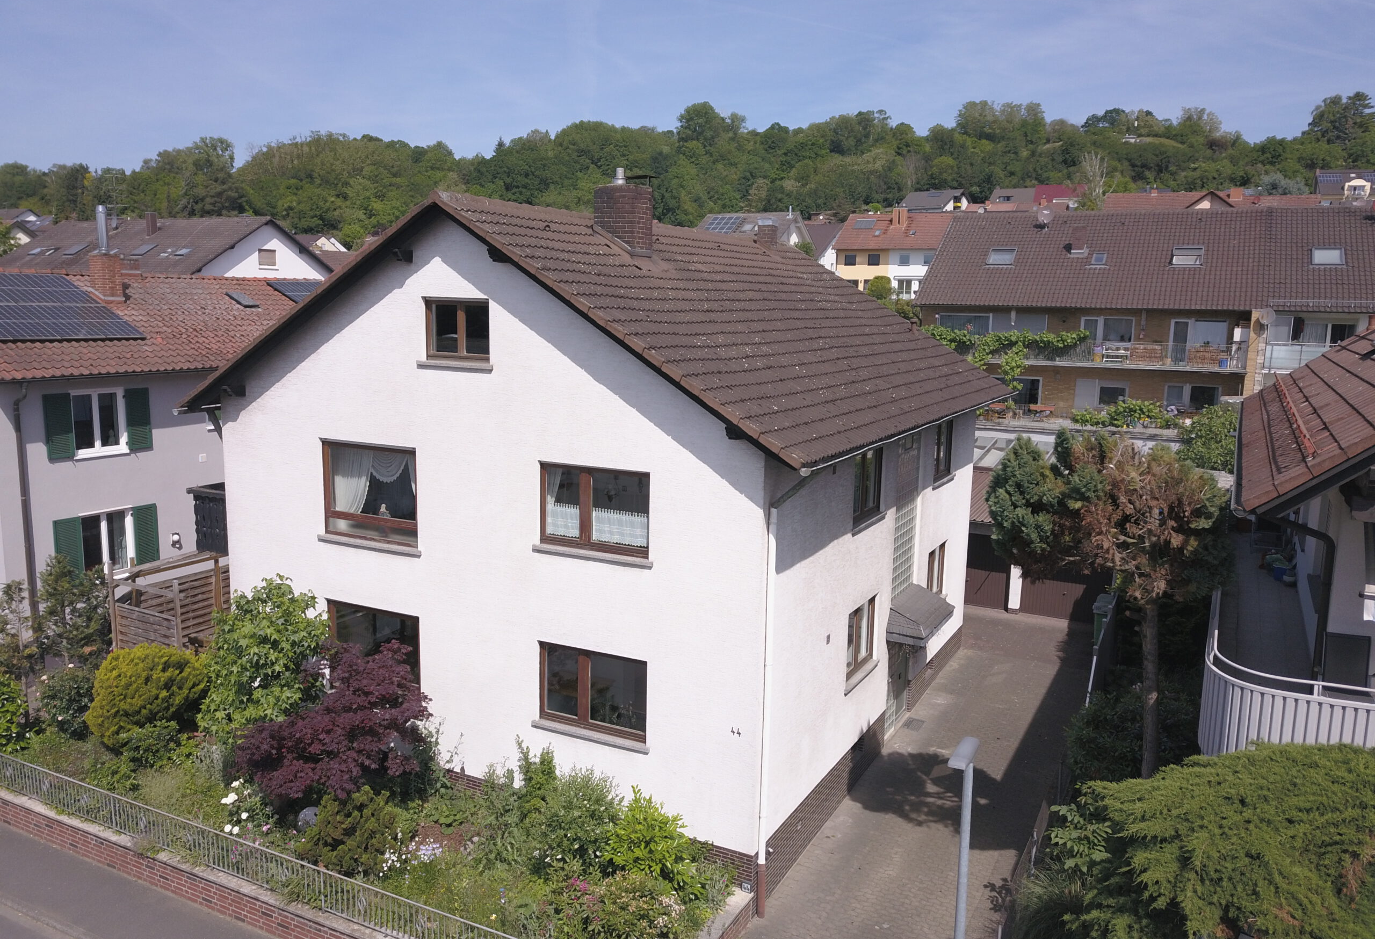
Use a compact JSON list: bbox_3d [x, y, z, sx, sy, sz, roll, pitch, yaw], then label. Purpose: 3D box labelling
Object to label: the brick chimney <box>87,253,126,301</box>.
[{"bbox_3d":[-13.590,-4.496,24.176,0.500,1.050,0.500,5,10,27],"label":"brick chimney"}]

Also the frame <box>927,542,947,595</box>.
[{"bbox_3d":[5.591,2.398,23.526,0.120,1.340,1.680,6,10,27],"label":"frame"}]

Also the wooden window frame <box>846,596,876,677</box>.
[{"bbox_3d":[3.134,3.076,18.942,0.120,1.342,1.730,6,10,27],"label":"wooden window frame"}]

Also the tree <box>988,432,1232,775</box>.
[{"bbox_3d":[5.418,2.901,13.744,3.100,7.100,2.900,5,10,27],"label":"tree"}]

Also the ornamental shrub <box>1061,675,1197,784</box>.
[{"bbox_3d":[7.451,4.795,17.511,2.000,2.200,2.000,5,10,27],"label":"ornamental shrub"}]

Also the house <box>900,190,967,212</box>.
[{"bbox_3d":[46.512,-48.127,194.000,11.000,8.700,10.300,9,11,41],"label":"house"}]

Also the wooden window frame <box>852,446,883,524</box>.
[{"bbox_3d":[3.185,0.232,18.514,0.120,1.345,1.740,6,10,27],"label":"wooden window frame"}]

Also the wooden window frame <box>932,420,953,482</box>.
[{"bbox_3d":[5.575,-0.537,22.611,0.120,1.280,1.830,5,10,27],"label":"wooden window frame"}]

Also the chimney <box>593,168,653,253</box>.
[{"bbox_3d":[-1.155,-4.419,17.930,0.800,1.400,0.700,5,10,27],"label":"chimney"}]

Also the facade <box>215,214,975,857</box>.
[{"bbox_3d":[-0.673,-0.296,21.775,10.491,8.887,12.889,5,10,27],"label":"facade"}]

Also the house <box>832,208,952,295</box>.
[{"bbox_3d":[23.740,-24.041,114.240,12.200,9.800,10.600,5,10,25],"label":"house"}]

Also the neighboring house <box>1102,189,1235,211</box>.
[{"bbox_3d":[40.344,-18.741,86.936,12.800,9.000,11.000,4,10,22],"label":"neighboring house"}]

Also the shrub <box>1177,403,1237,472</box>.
[{"bbox_3d":[17.964,-0.979,35.500,2.500,2.600,2.300,6,10,27],"label":"shrub"}]

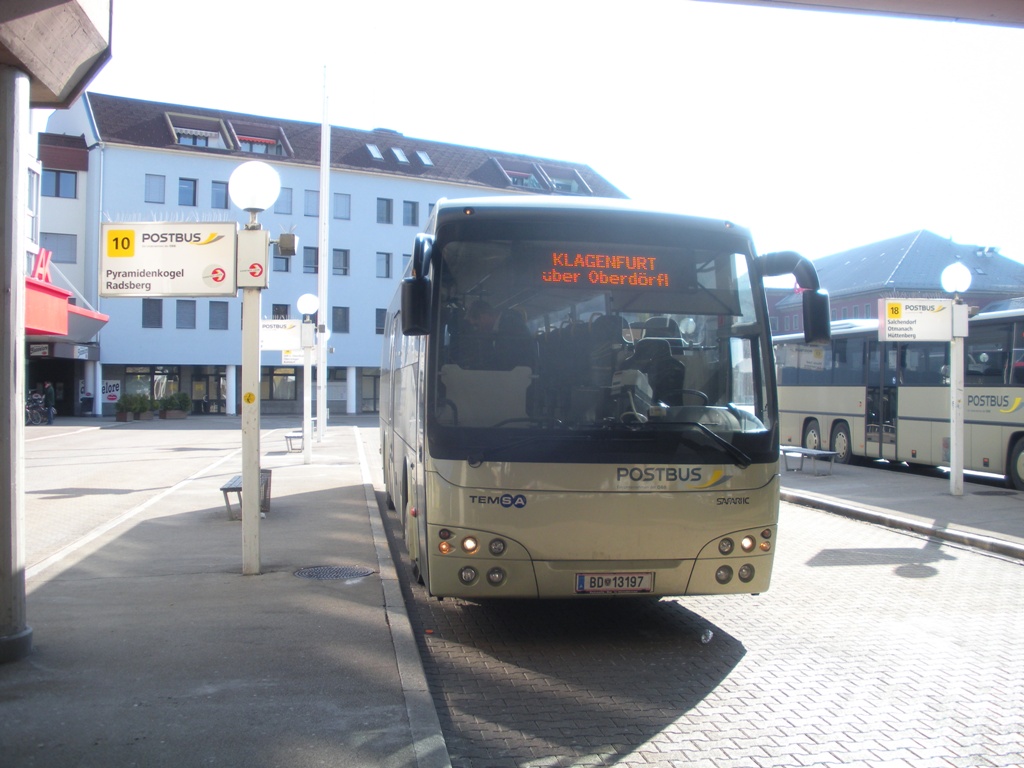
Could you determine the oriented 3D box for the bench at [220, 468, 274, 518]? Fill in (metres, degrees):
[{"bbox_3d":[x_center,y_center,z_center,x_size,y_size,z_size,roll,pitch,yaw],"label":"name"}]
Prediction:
[{"bbox_3d":[-3.371,1.467,13.700,0.500,0.440,1.600,0,0,-9],"label":"bench"}]

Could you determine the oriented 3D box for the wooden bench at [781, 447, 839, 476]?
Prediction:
[{"bbox_3d":[5.708,1.502,20.500,0.500,0.440,1.600,0,0,-9],"label":"wooden bench"}]

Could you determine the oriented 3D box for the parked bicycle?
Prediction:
[{"bbox_3d":[-18.754,1.065,42.000,0.600,1.100,1.700,0,0,15],"label":"parked bicycle"}]

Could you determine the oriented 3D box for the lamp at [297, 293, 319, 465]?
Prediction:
[{"bbox_3d":[-4.260,-0.105,22.258,0.460,3.570,0.460,0,0,-9],"label":"lamp"}]

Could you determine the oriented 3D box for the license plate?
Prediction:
[{"bbox_3d":[0.693,1.347,7.200,0.520,0.120,0.015,0,0,-9],"label":"license plate"}]

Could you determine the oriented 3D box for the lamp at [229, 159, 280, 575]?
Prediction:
[{"bbox_3d":[-2.239,-0.149,9.248,0.460,3.570,0.460,0,0,-9],"label":"lamp"}]

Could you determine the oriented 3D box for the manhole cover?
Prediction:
[{"bbox_3d":[-1.545,1.646,9.270,0.690,0.030,0.690,0,0,-9],"label":"manhole cover"}]

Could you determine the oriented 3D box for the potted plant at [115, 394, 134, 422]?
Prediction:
[{"bbox_3d":[-16.172,1.024,44.500,0.750,1.150,0.800,0,0,30],"label":"potted plant"}]

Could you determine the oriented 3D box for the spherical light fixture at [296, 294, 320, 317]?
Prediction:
[{"bbox_3d":[-4.242,-1.657,22.200,0.450,0.460,0.450,0,0,-9],"label":"spherical light fixture"}]

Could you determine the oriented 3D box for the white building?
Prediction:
[{"bbox_3d":[-10.735,-7.404,73.542,36.800,18.500,15.000,1,0,-33],"label":"white building"}]

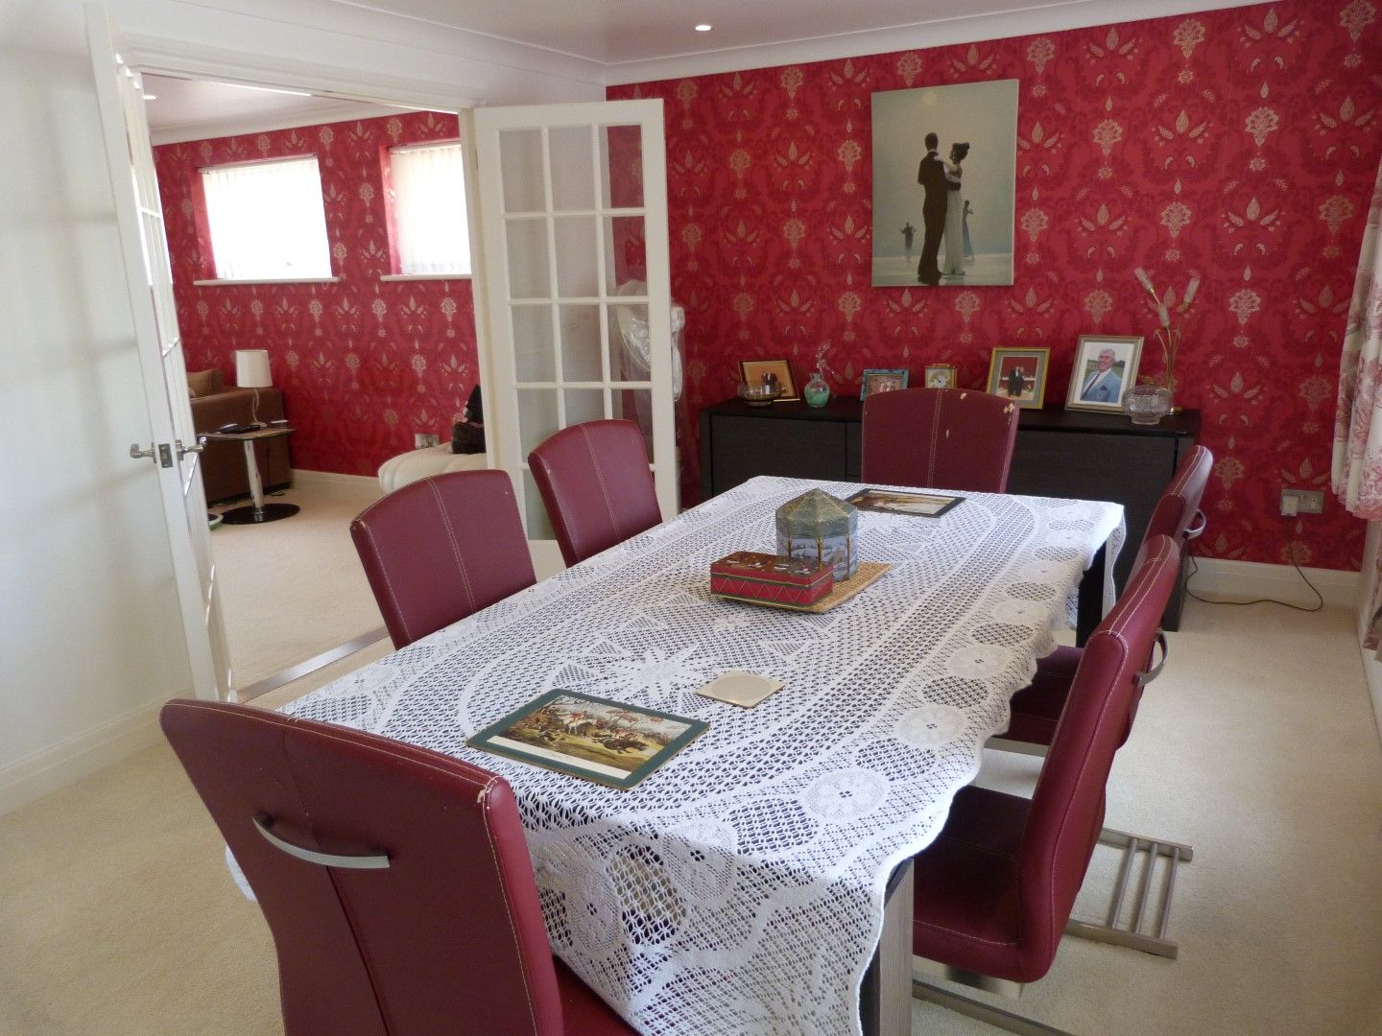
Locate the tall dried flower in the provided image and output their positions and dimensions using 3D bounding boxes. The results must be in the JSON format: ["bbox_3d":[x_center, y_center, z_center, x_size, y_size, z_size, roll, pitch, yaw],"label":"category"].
[{"bbox_3d":[1.849,-0.682,3.896,0.250,0.540,0.170,5,17,26],"label":"tall dried flower"}]

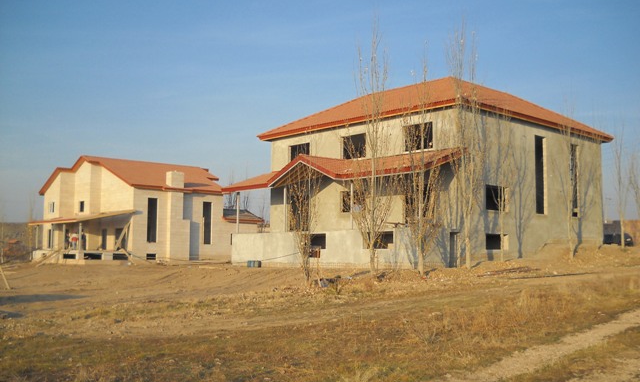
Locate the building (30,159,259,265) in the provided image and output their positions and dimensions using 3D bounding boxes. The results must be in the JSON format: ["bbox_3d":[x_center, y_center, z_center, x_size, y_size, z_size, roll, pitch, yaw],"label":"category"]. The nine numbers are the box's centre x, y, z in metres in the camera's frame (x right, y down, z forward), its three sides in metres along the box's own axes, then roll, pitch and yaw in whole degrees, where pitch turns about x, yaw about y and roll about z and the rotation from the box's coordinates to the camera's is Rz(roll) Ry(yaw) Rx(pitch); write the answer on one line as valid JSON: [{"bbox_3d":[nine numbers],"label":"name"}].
[{"bbox_3d":[-18.261,2.209,72.520,21.200,10.300,14.500,6,-8,-43],"label":"building"}]

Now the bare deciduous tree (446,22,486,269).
[{"bbox_3d":[7.539,-2.458,36.245,2.000,12.800,2.000,1,-6,0],"label":"bare deciduous tree"}]

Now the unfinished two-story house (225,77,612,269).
[{"bbox_3d":[6.902,-0.725,48.075,20.900,11.900,17.500,6,-8,-43],"label":"unfinished two-story house"}]

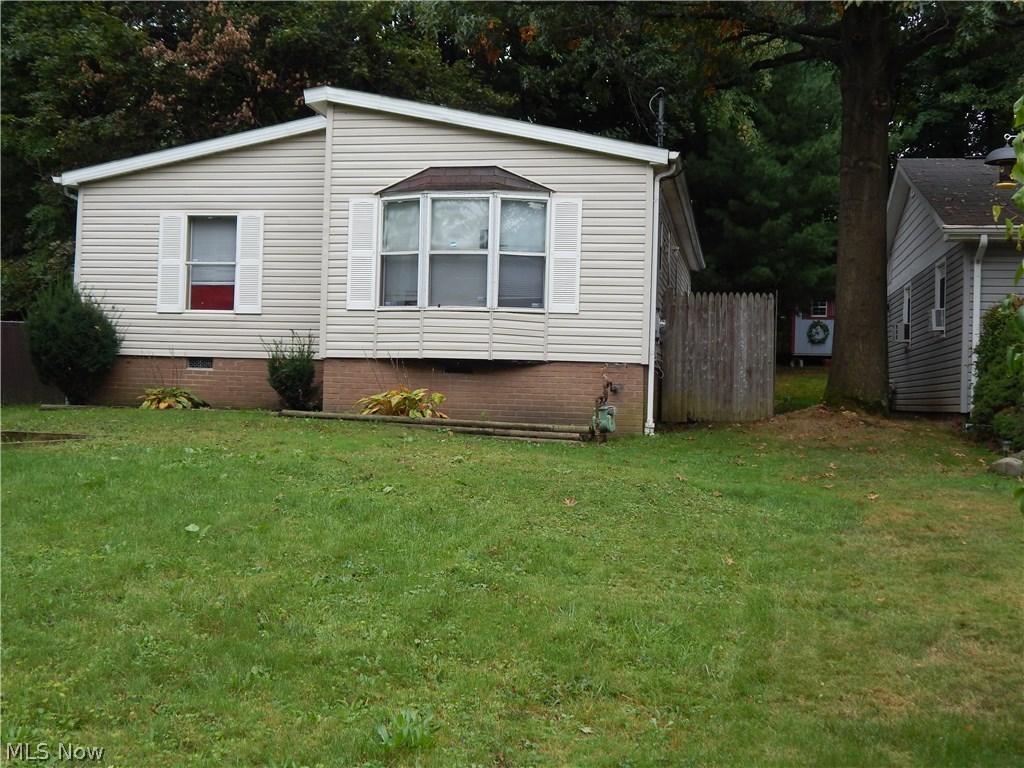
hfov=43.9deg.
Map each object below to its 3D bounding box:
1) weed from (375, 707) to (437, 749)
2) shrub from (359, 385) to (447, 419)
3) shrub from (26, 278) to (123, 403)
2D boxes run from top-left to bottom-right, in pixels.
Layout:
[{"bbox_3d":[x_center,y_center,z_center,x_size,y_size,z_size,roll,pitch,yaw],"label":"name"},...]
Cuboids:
[{"bbox_3d":[-0.377,1.221,4.500,0.216,0.112,0.194,2,-1,0],"label":"weed"},{"bbox_3d":[-1.308,0.208,15.200,1.108,0.372,0.942,2,-1,12],"label":"shrub"},{"bbox_3d":[-5.935,-0.550,17.200,1.227,1.617,1.227,2,-1,12],"label":"shrub"}]

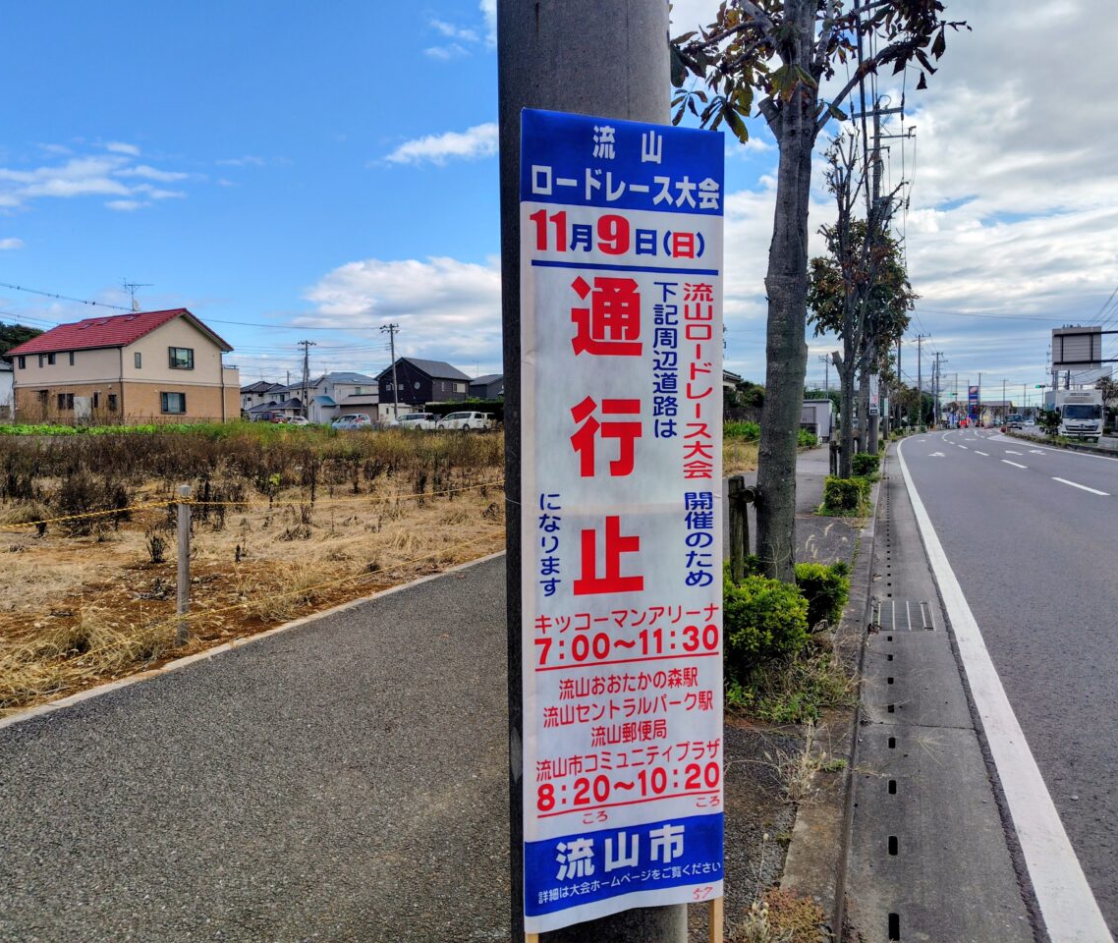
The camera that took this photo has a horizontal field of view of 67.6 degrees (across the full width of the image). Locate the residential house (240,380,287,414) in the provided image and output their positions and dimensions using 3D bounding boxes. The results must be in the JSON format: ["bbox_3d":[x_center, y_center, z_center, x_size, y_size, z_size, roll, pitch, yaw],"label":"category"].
[{"bbox_3d":[-49.546,-10.589,135.774,8.600,7.600,7.800,1,4,27],"label":"residential house"}]

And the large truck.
[{"bbox_3d":[32.377,-3.464,52.305,2.400,3.200,8.300,1,4,25],"label":"large truck"}]

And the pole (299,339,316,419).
[{"bbox_3d":[-29.876,-10.121,98.685,1.900,10.600,0.500,-2,4,-16],"label":"pole"}]

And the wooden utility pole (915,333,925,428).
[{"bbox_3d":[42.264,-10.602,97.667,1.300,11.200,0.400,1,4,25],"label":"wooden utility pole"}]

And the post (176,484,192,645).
[{"bbox_3d":[-2.398,0.599,5.319,0.075,1.030,0.075,-1,3,0],"label":"post"}]

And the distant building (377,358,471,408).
[{"bbox_3d":[-15.971,-9.017,98.918,8.600,8.200,8.600,1,4,27],"label":"distant building"}]

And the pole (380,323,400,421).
[{"bbox_3d":[-17.412,-9.883,87.667,1.900,11.200,0.500,-1,3,-11],"label":"pole"}]

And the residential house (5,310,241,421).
[{"bbox_3d":[-28.874,-6.458,55.456,11.900,7.800,9.200,1,4,27],"label":"residential house"}]

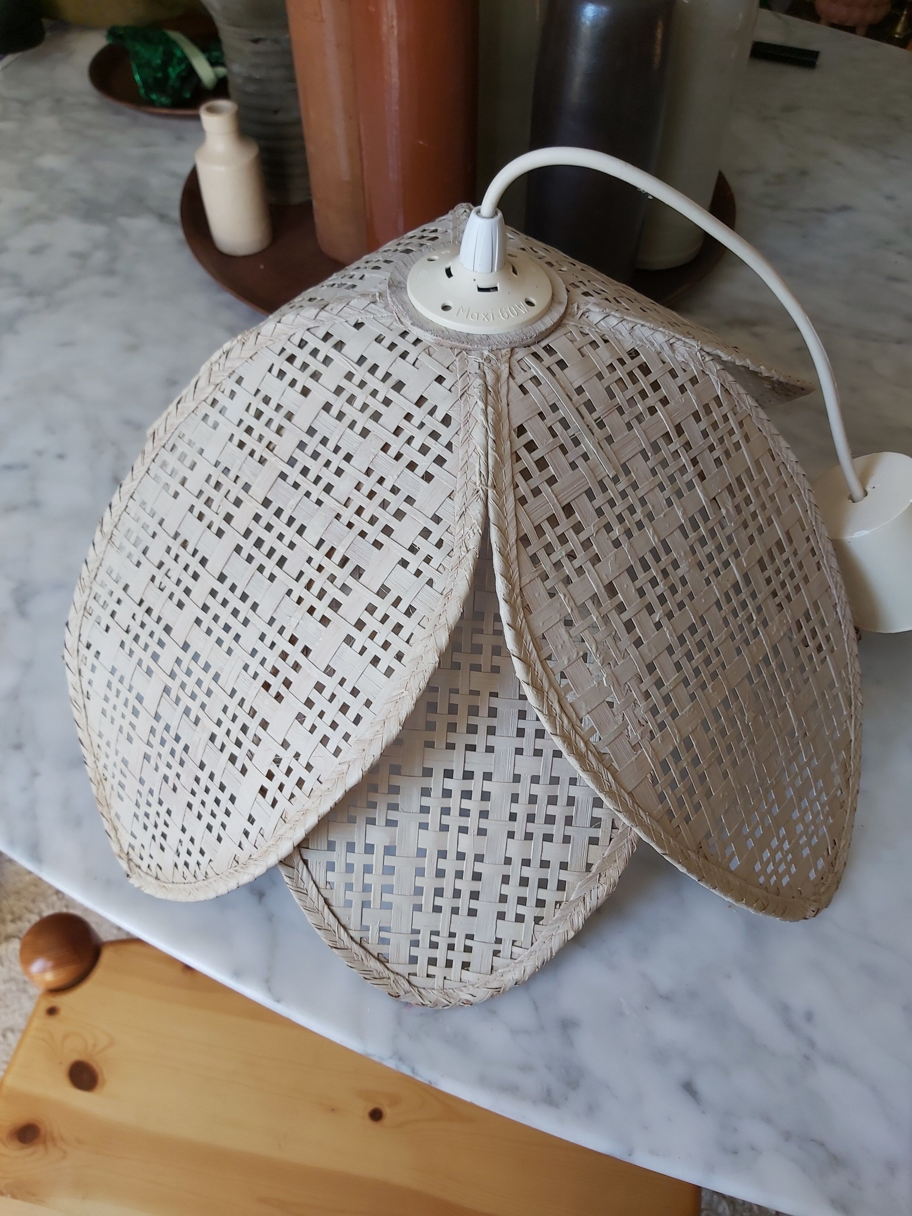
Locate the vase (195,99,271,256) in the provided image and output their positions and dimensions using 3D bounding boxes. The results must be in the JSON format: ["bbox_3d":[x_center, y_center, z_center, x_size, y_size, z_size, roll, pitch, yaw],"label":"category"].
[{"bbox_3d":[-0.170,-0.325,0.691,0.047,0.101,0.047,0,51,0],"label":"vase"}]

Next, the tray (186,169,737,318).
[{"bbox_3d":[-0.003,-0.347,0.773,0.456,0.020,0.456,0,51,0],"label":"tray"}]

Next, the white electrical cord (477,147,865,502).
[{"bbox_3d":[0.109,-0.116,0.408,0.200,0.175,0.030,3,51,3],"label":"white electrical cord"}]

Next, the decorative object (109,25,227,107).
[{"bbox_3d":[-0.279,-0.524,0.887,0.135,0.050,0.100,0,51,0],"label":"decorative object"}]

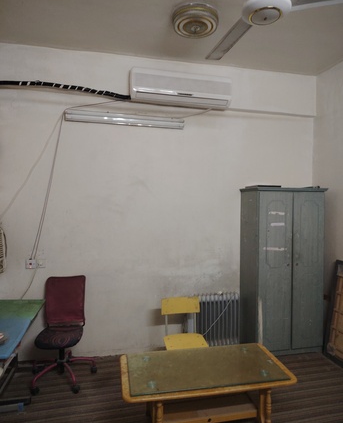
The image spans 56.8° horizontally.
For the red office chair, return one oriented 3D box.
[{"bbox_3d":[-0.956,1.069,2.865,0.570,0.890,0.540,1,0,-12],"label":"red office chair"}]

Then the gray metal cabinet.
[{"bbox_3d":[1.268,0.648,3.589,0.830,1.795,0.440,1,0,-12],"label":"gray metal cabinet"}]

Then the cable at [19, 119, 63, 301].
[{"bbox_3d":[-1.290,-0.073,3.182,0.387,1.855,0.040,1,0,-12],"label":"cable"}]

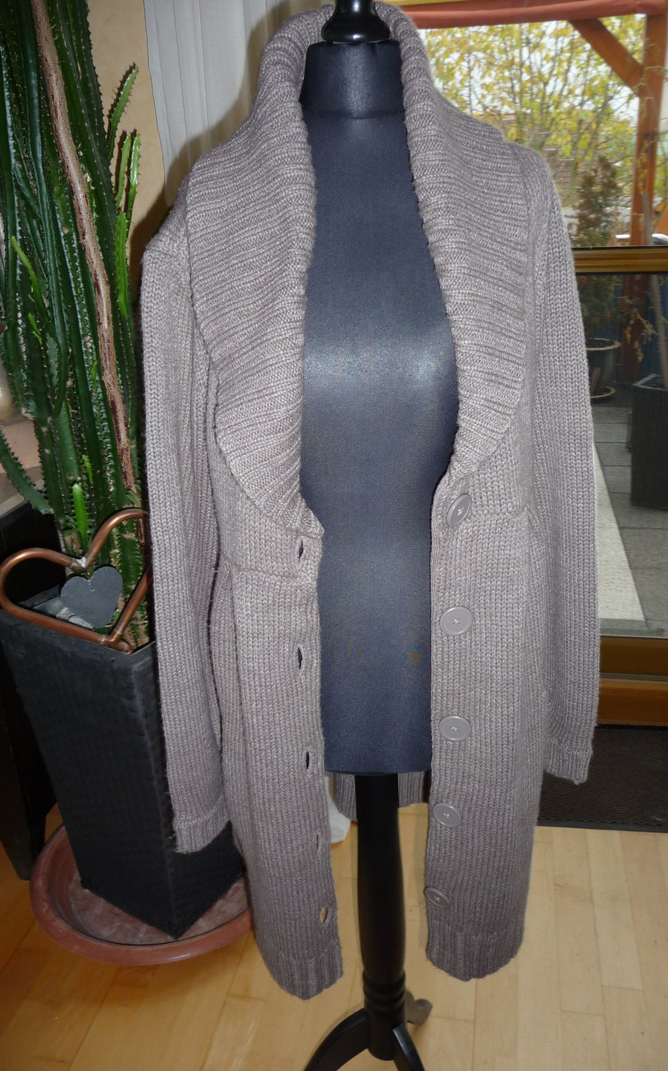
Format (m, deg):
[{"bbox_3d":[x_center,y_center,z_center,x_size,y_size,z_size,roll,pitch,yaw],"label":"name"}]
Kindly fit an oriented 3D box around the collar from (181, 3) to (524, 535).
[{"bbox_3d":[0.022,-0.247,0.806,0.310,0.462,0.230,-5,22,-4],"label":"collar"}]

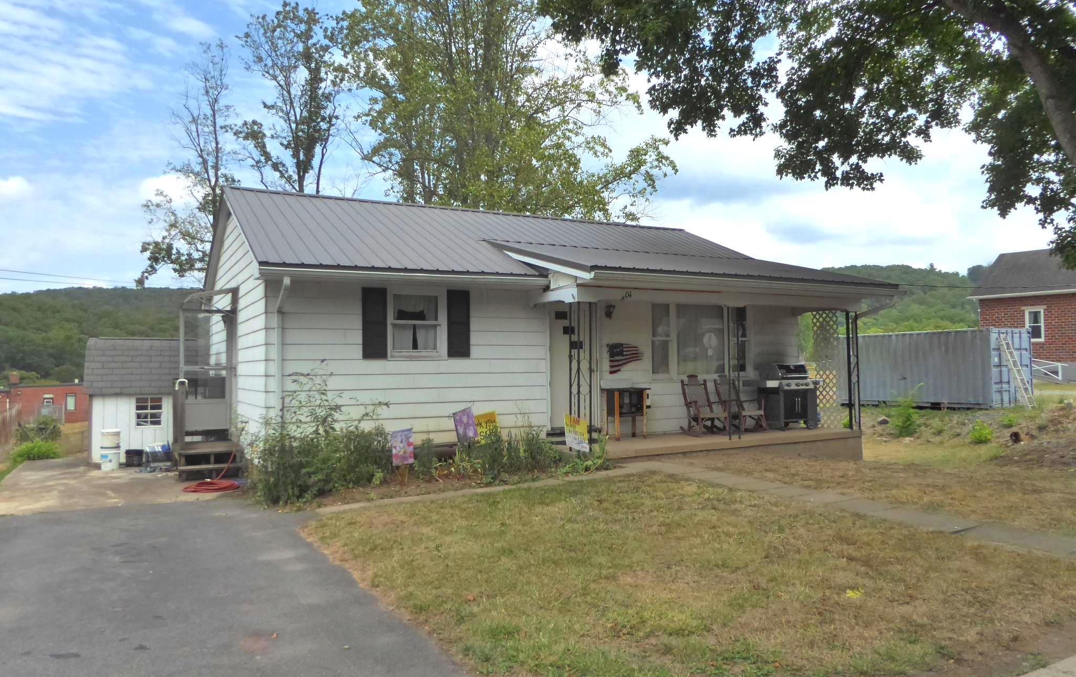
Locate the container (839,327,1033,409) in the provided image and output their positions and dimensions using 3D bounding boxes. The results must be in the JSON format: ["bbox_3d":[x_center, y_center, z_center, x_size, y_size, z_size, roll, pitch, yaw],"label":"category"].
[{"bbox_3d":[14.289,1.094,27.363,2.438,2.591,6.058,1,-3,-29],"label":"container"}]

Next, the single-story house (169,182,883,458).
[{"bbox_3d":[-0.724,-0.201,14.569,10.783,4.835,9.880,1,-3,-28],"label":"single-story house"}]

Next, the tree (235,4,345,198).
[{"bbox_3d":[-9.230,-4.624,27.684,4.300,16.036,4.300,1,-3,-28],"label":"tree"}]

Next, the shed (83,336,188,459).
[{"bbox_3d":[-7.385,1.119,14.493,2.020,2.250,2.300,0,-2,-20],"label":"shed"}]

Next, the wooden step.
[{"bbox_3d":[-5.045,2.042,11.488,0.871,0.220,0.290,1,-3,-28],"label":"wooden step"}]

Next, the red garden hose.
[{"bbox_3d":[-4.722,1.906,10.769,0.850,0.430,1.050,1,-3,-28],"label":"red garden hose"}]

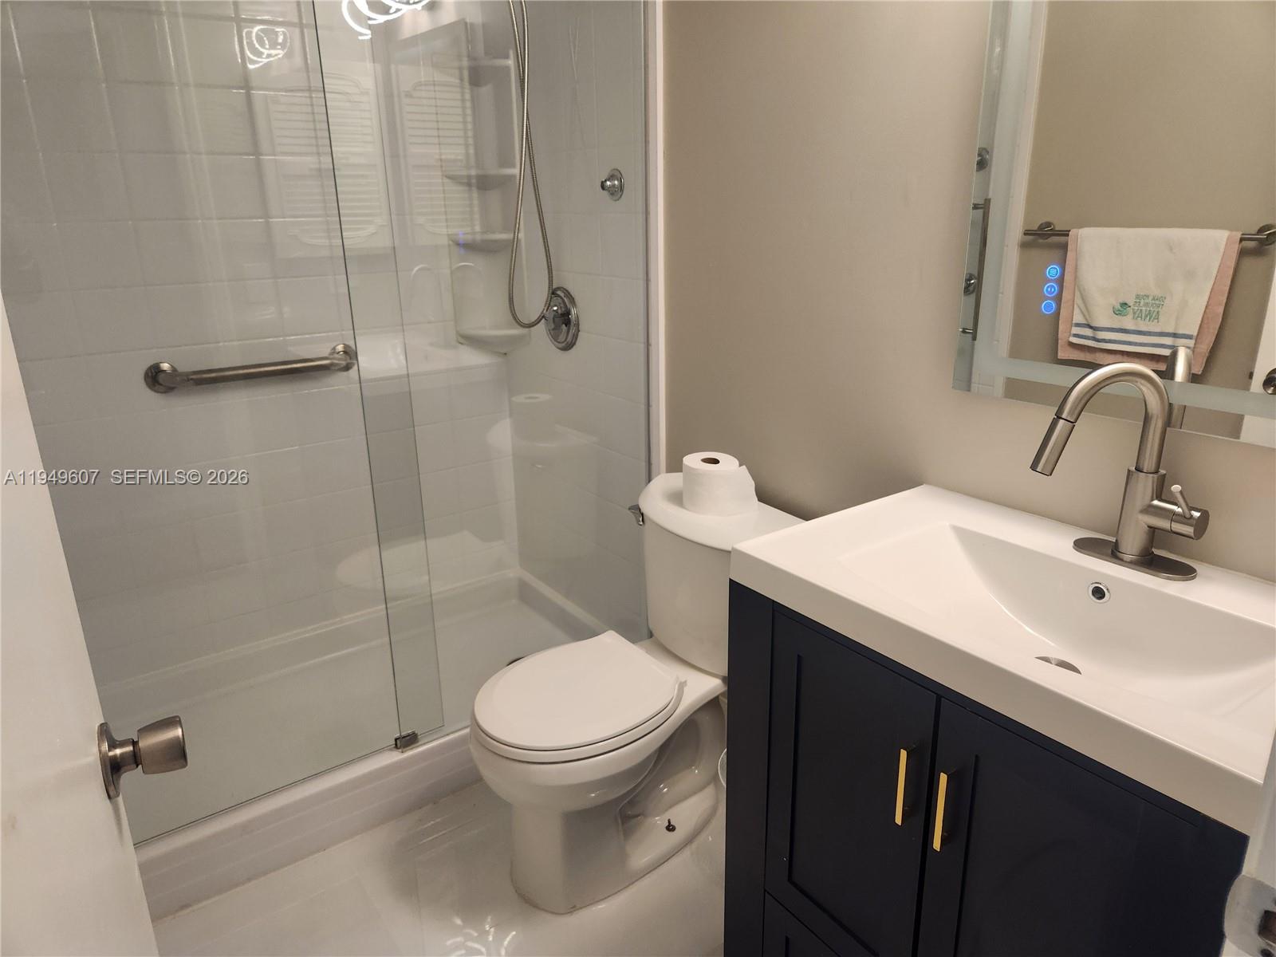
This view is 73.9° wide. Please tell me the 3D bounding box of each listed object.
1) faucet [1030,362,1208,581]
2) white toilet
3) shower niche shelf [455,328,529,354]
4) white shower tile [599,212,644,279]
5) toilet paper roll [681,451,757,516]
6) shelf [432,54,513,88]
[{"bbox_3d":[0.607,-0.009,1.095,0.236,0.278,0.152,-8,19,-21],"label":"faucet"},{"bbox_3d":[-0.019,0.456,1.769,0.695,0.724,0.480,-13,21,-33],"label":"white toilet"},{"bbox_3d":[-0.435,-0.426,2.643,0.225,0.080,0.130,2,18,9],"label":"shower niche shelf"},{"bbox_3d":[-0.047,-0.581,2.108,0.010,0.154,0.165,-13,21,-33],"label":"white shower tile"},{"bbox_3d":[0.158,0.013,1.795,0.120,0.102,0.124,-13,21,-33],"label":"toilet paper roll"},{"bbox_3d":[-0.448,-1.158,2.411,0.220,0.063,0.130,2,18,9],"label":"shelf"}]

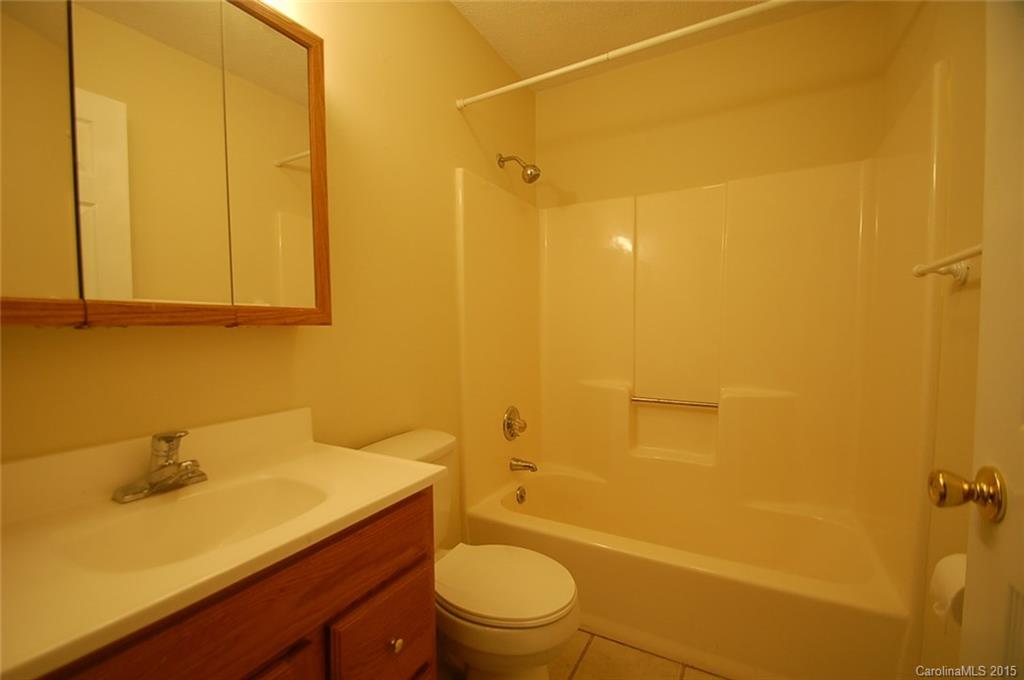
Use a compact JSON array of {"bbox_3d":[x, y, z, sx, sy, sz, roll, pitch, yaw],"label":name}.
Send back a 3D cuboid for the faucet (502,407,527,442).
[{"bbox_3d":[0.037,0.425,2.140,0.092,0.168,0.168,1,2,29],"label":"faucet"}]

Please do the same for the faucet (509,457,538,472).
[{"bbox_3d":[0.061,0.633,2.132,0.146,0.062,0.060,1,2,29],"label":"faucet"}]

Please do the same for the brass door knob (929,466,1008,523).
[{"bbox_3d":[0.561,0.189,0.530,0.057,0.066,0.066,1,2,29],"label":"brass door knob"}]

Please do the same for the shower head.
[{"bbox_3d":[0.038,-0.826,2.056,0.218,0.162,0.088,1,2,29],"label":"shower head"}]

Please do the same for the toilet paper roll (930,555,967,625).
[{"bbox_3d":[0.868,0.475,0.790,0.108,0.108,0.103,1,2,29],"label":"toilet paper roll"}]

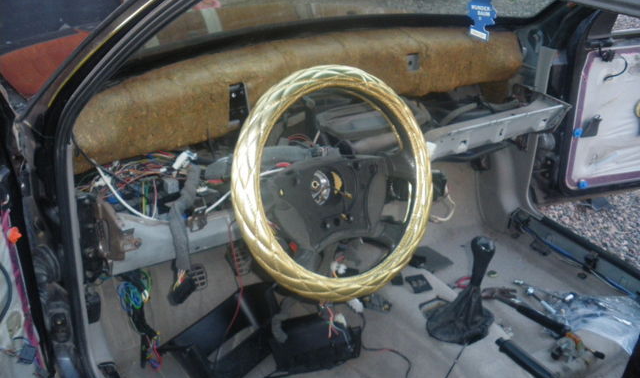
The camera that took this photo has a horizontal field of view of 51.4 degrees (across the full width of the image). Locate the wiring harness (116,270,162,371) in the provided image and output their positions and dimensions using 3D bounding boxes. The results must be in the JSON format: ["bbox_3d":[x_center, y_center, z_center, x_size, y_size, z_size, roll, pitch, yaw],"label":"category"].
[{"bbox_3d":[-0.365,0.264,1.345,0.070,0.230,0.065,-17,34,-27],"label":"wiring harness"}]

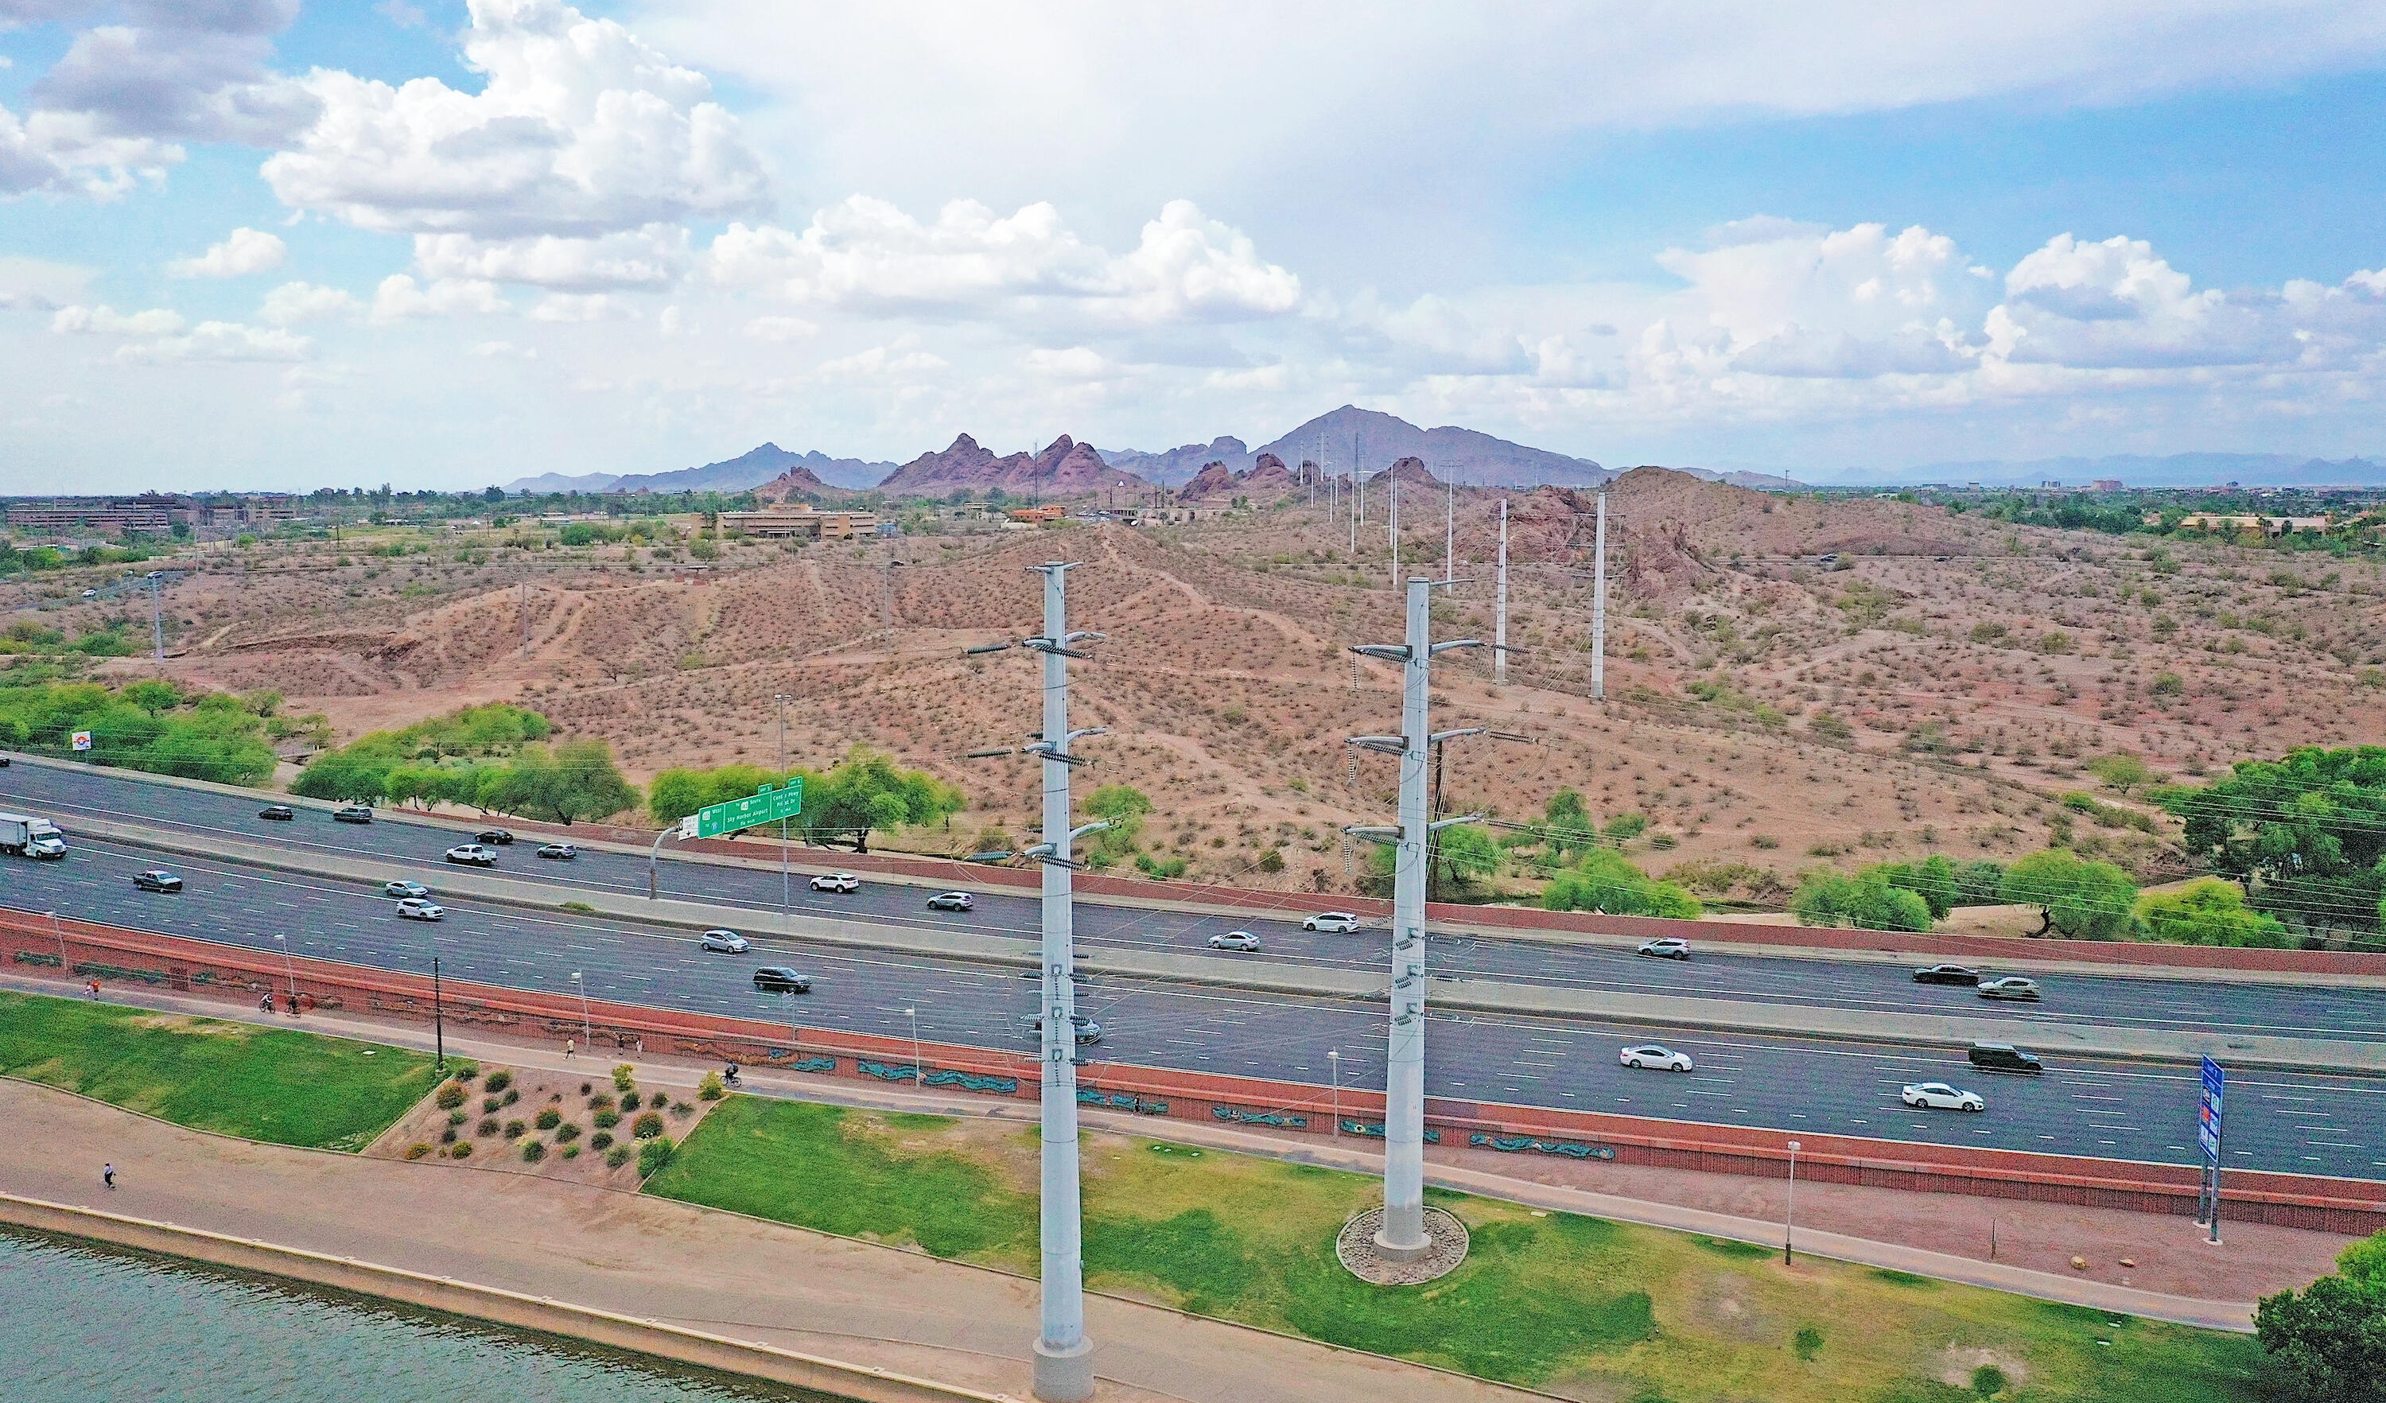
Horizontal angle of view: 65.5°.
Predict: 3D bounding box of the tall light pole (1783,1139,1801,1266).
[{"bbox_3d":[32.456,27.202,100.587,0.680,6.950,0.660,0,7,0],"label":"tall light pole"}]

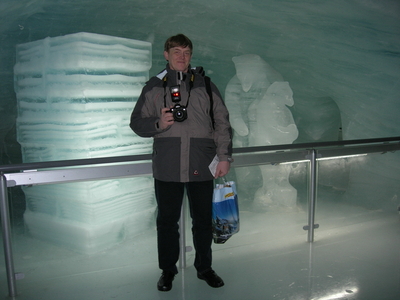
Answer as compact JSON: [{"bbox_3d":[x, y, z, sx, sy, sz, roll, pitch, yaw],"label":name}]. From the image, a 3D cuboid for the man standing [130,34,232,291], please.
[{"bbox_3d":[-0.135,0.099,3.187,0.740,1.800,0.480,-1,9,-4],"label":"man standing"}]

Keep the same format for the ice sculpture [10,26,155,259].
[{"bbox_3d":[-1.066,-0.089,4.267,0.910,1.870,0.870,6,11,35],"label":"ice sculpture"}]

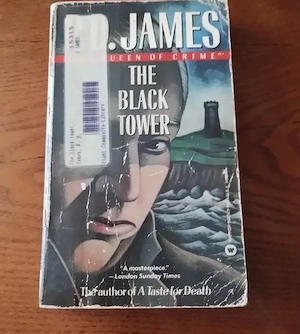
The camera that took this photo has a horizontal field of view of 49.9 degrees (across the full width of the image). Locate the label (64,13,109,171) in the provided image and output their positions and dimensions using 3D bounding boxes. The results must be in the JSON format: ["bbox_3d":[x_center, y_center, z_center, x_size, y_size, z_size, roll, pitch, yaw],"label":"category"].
[{"bbox_3d":[-0.036,-0.045,0.185,0.025,0.002,0.092,-1,81,1],"label":"label"}]

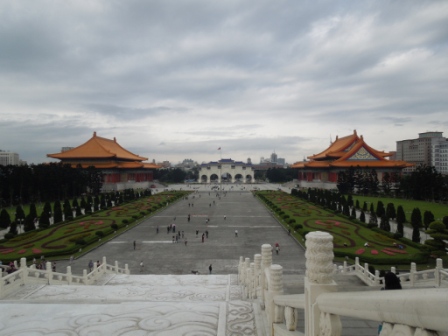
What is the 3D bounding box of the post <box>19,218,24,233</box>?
[{"bbox_3d":[-50.100,14.671,79.500,1.400,4.100,1.000,0,0,1],"label":"post"}]

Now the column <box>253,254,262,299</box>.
[{"bbox_3d":[1.366,4.376,12.996,0.330,1.800,0.330,0,0,1],"label":"column"}]

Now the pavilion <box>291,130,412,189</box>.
[{"bbox_3d":[108.000,-6.900,300.000,77.000,48.500,112.000,0,0,1],"label":"pavilion"}]

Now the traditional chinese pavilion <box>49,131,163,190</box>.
[{"bbox_3d":[-105.400,-6.700,304.000,77.000,48.500,112.000,0,0,1],"label":"traditional chinese pavilion"}]

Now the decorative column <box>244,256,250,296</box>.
[{"bbox_3d":[1.584,6.923,21.524,0.330,1.800,0.330,0,0,1],"label":"decorative column"}]

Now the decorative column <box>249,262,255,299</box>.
[{"bbox_3d":[1.440,5.664,16.168,0.330,1.800,0.330,0,0,1],"label":"decorative column"}]

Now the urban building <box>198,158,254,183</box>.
[{"bbox_3d":[3.800,3.900,418.000,71.000,31.000,14.000,0,0,1],"label":"urban building"}]

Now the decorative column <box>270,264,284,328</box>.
[{"bbox_3d":[1.235,3.161,7.536,0.330,1.800,0.330,0,0,1],"label":"decorative column"}]

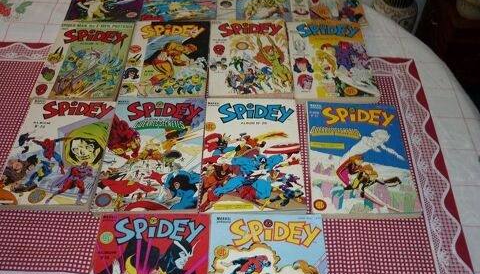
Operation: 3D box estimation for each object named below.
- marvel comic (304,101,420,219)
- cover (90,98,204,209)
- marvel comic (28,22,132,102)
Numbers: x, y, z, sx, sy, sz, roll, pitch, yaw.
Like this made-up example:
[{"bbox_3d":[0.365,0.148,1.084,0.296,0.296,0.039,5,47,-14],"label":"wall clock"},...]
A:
[{"bbox_3d":[0.207,0.033,0.803,0.170,0.014,0.247,3,49,2],"label":"marvel comic"},{"bbox_3d":[-0.151,0.025,0.807,0.170,0.014,0.247,0,49,0],"label":"cover"},{"bbox_3d":[-0.324,-0.164,0.969,0.170,0.014,0.247,1,49,0],"label":"marvel comic"}]

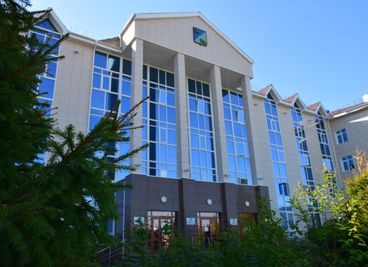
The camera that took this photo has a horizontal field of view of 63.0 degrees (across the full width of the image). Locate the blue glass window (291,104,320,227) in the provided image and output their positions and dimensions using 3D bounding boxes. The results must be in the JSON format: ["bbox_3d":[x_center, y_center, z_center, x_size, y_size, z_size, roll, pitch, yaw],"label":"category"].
[{"bbox_3d":[13.433,3.162,33.373,2.016,14.028,0.252,11,-23,-32],"label":"blue glass window"}]

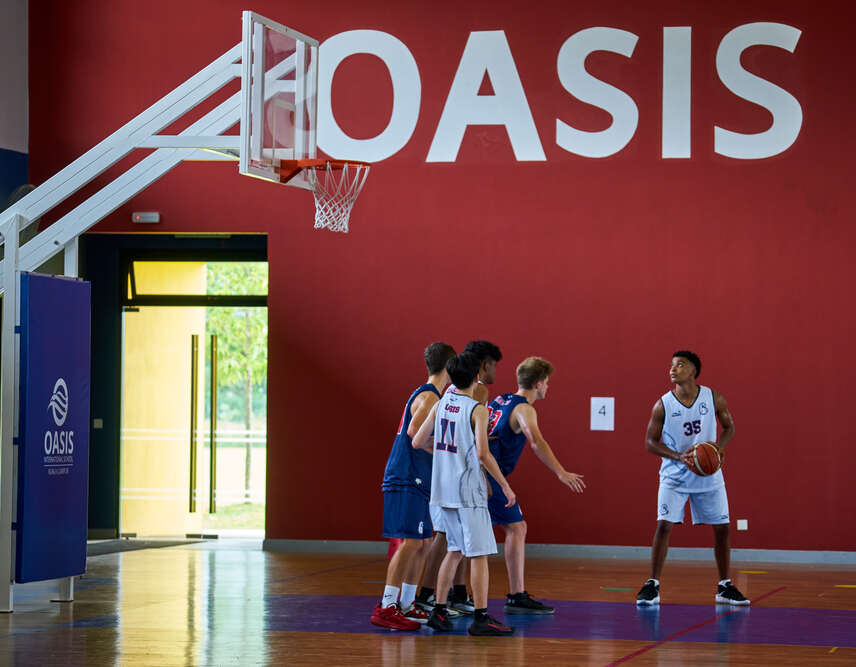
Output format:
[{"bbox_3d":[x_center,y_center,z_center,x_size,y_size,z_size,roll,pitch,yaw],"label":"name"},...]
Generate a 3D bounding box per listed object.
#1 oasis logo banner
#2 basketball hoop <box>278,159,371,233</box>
[{"bbox_3d":[-2.555,0.649,22.964,0.060,2.050,1.320,1,-2,12],"label":"oasis logo banner"},{"bbox_3d":[-0.686,-0.940,22.722,0.610,0.490,0.470,1,-2,12],"label":"basketball hoop"}]

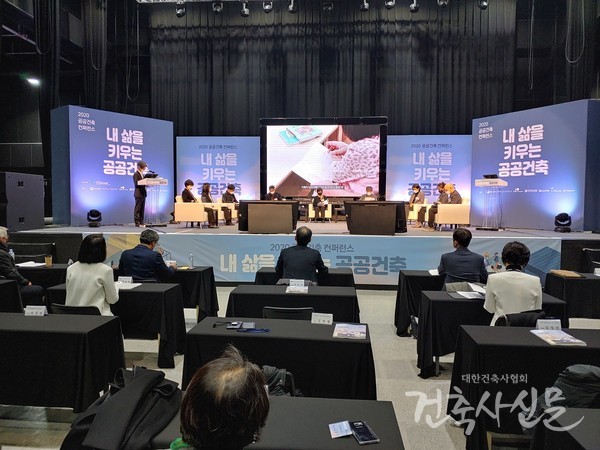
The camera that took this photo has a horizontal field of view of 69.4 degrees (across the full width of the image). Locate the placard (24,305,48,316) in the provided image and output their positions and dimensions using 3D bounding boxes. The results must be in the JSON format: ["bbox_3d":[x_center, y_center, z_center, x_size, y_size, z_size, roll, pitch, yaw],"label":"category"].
[{"bbox_3d":[-2.027,0.665,3.354,0.152,0.066,0.070,1,3,5],"label":"placard"}]

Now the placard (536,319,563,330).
[{"bbox_3d":[1.790,0.714,3.131,0.170,0.085,0.060,1,3,4],"label":"placard"}]

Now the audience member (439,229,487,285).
[{"bbox_3d":[1.916,0.728,5.245,0.580,1.340,0.750,1,3,4],"label":"audience member"}]

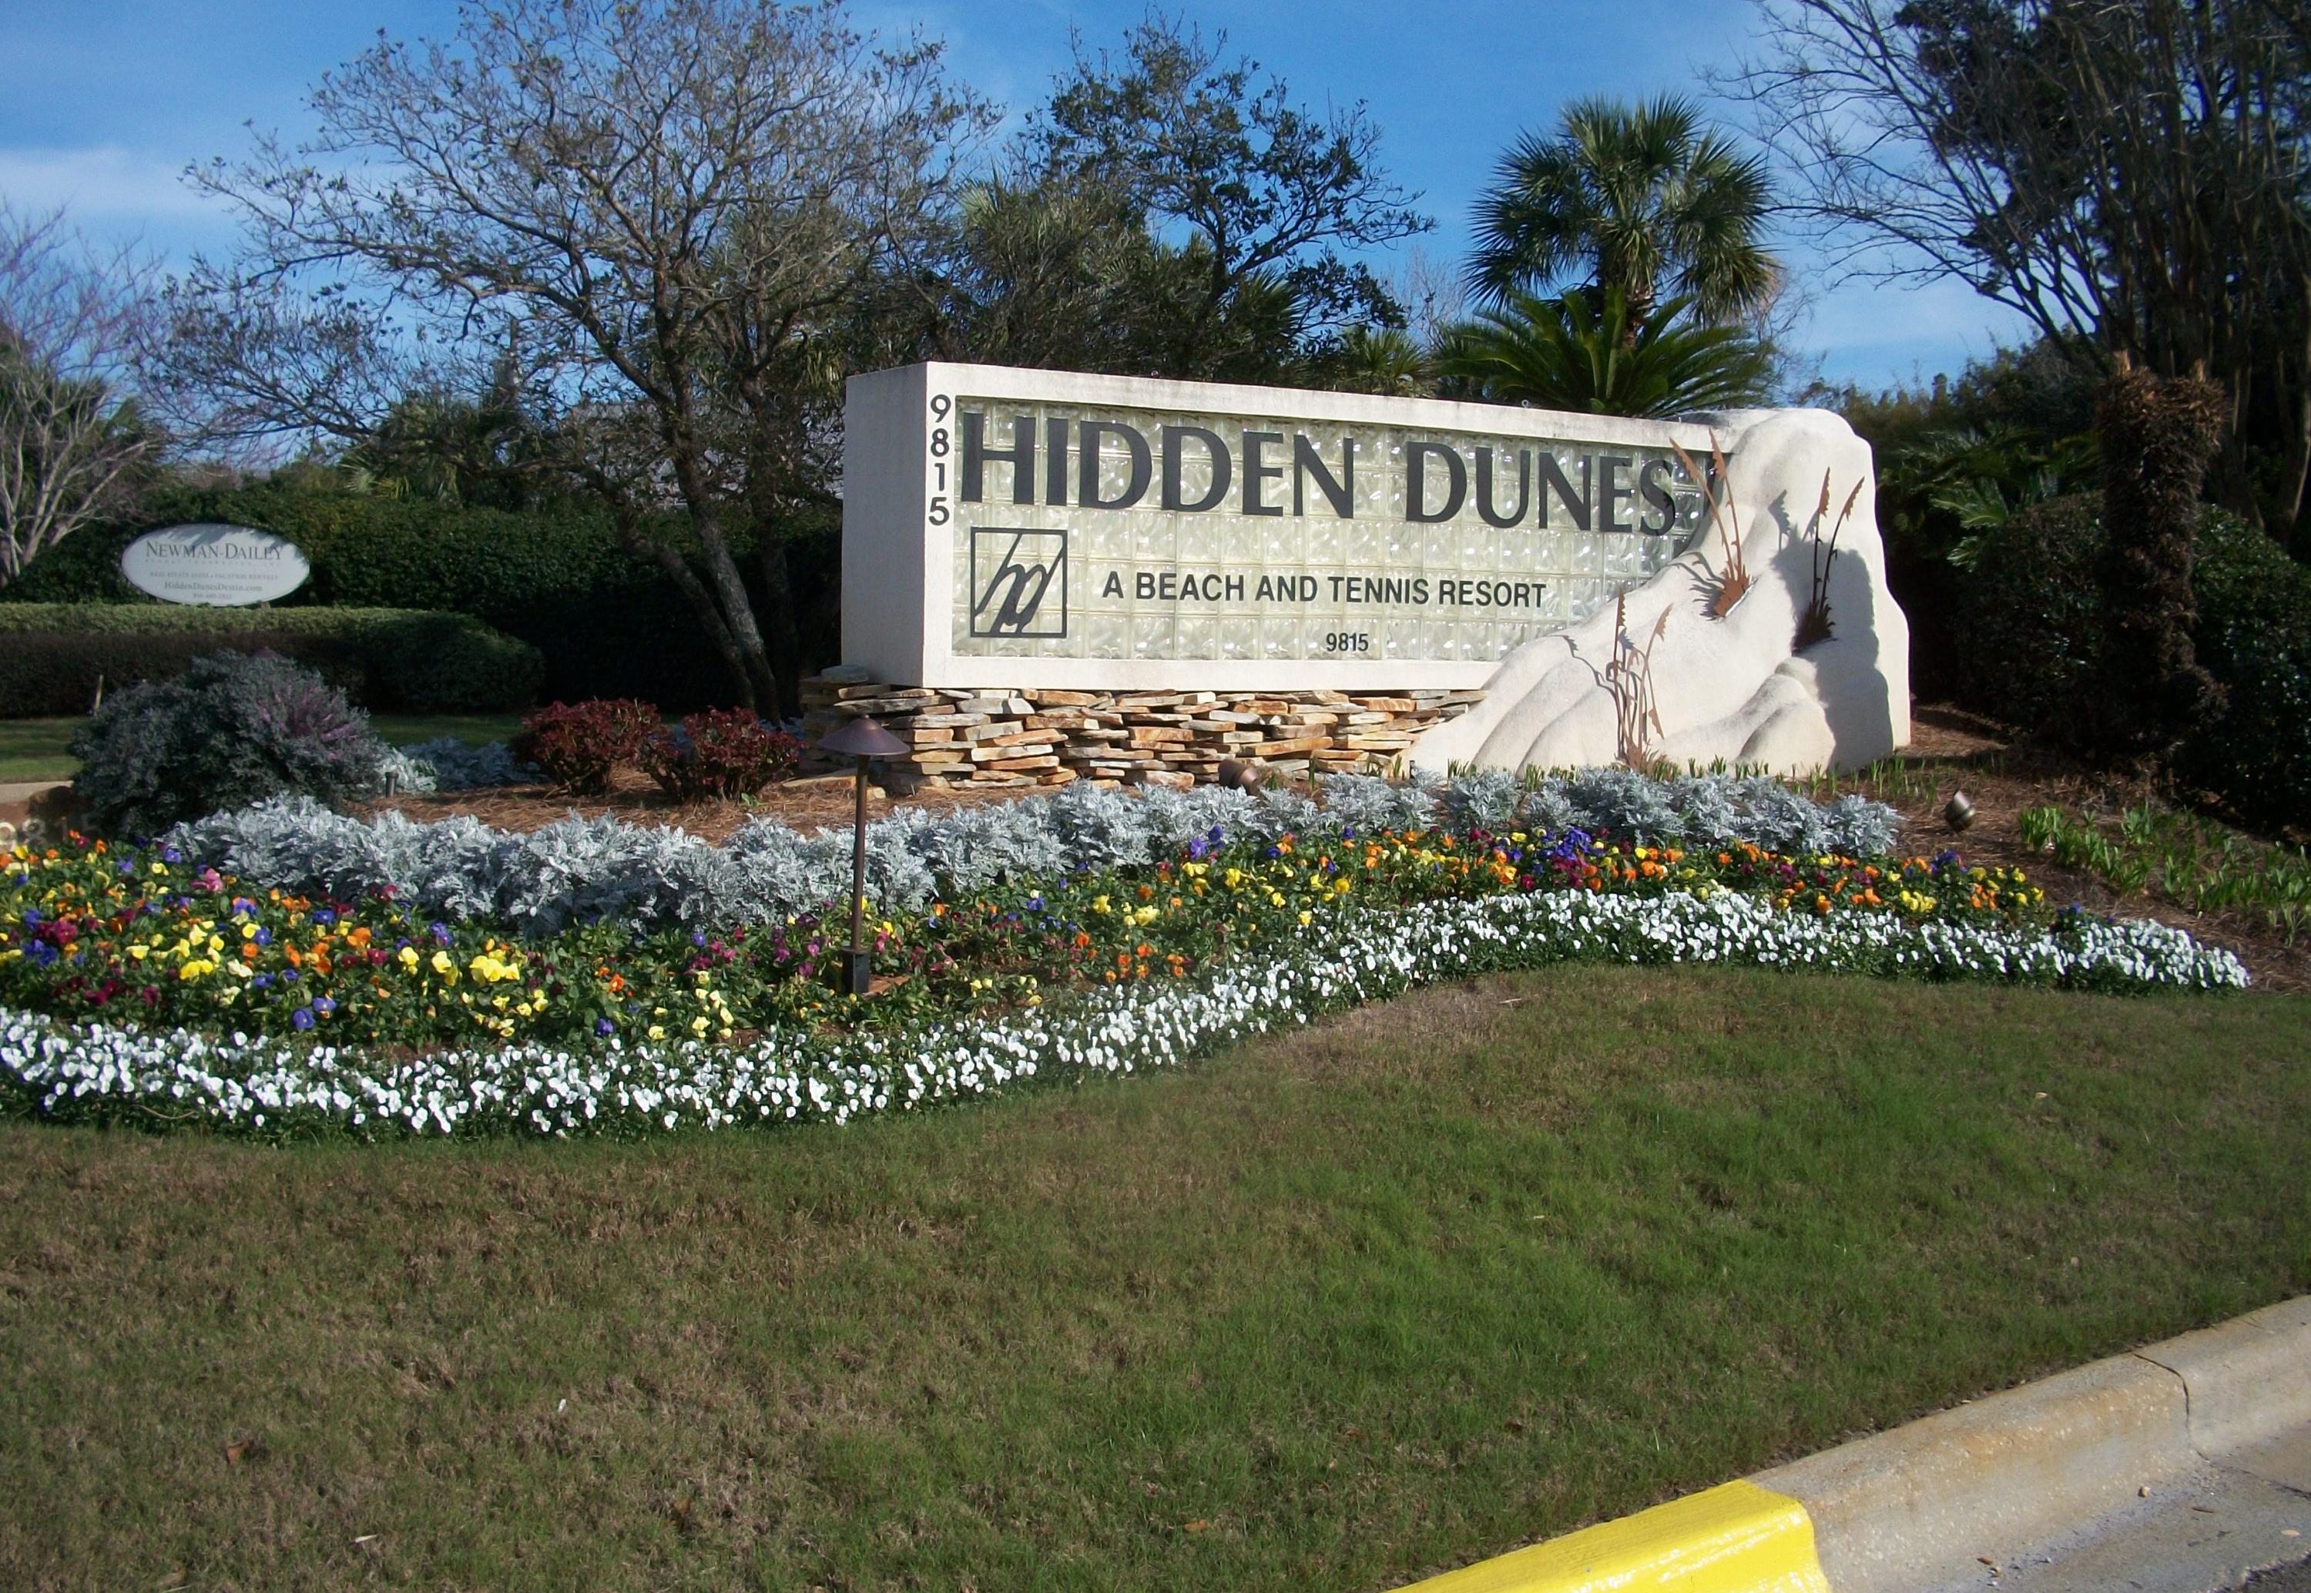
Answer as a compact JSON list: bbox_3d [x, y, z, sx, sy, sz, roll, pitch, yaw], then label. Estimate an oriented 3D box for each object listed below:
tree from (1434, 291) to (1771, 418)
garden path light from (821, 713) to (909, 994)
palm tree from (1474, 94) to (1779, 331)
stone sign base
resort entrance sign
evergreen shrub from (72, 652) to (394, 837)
[{"bbox_3d":[2.429,-1.514,12.600,1.950,2.453,1.950,1,4,0],"label":"tree"},{"bbox_3d":[-0.746,0.146,6.000,0.227,0.723,0.227,1,4,0],"label":"garden path light"},{"bbox_3d":[3.609,-2.976,18.000,2.400,4.854,2.400,1,4,0],"label":"palm tree"},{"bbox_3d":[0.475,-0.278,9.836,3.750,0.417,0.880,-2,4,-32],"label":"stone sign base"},{"bbox_3d":[0.728,-1.058,9.907,4.150,1.188,0.700,-2,4,-32],"label":"resort entrance sign"},{"bbox_3d":[-3.116,-0.162,7.900,1.030,0.650,0.920,-1,4,-22],"label":"evergreen shrub"}]

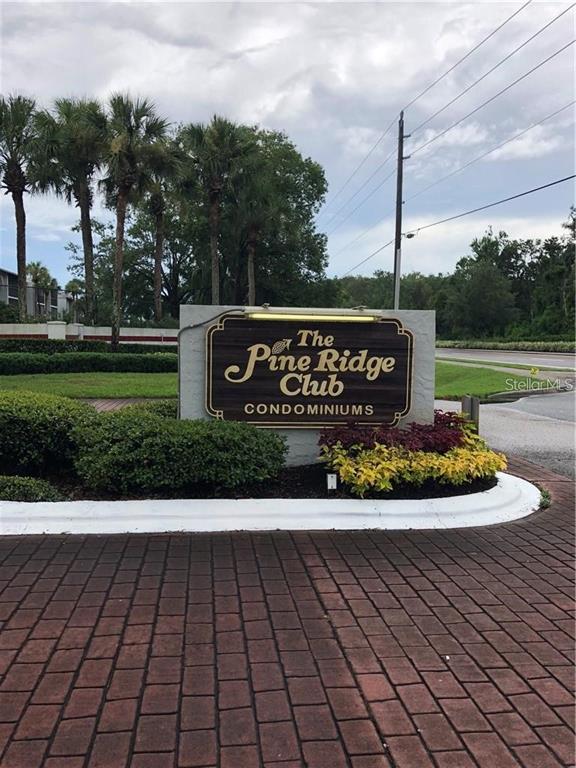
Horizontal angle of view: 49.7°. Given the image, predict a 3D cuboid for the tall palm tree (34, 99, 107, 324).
[{"bbox_3d":[-10.157,-6.966,29.500,3.400,12.760,3.400,0,3,-6],"label":"tall palm tree"}]

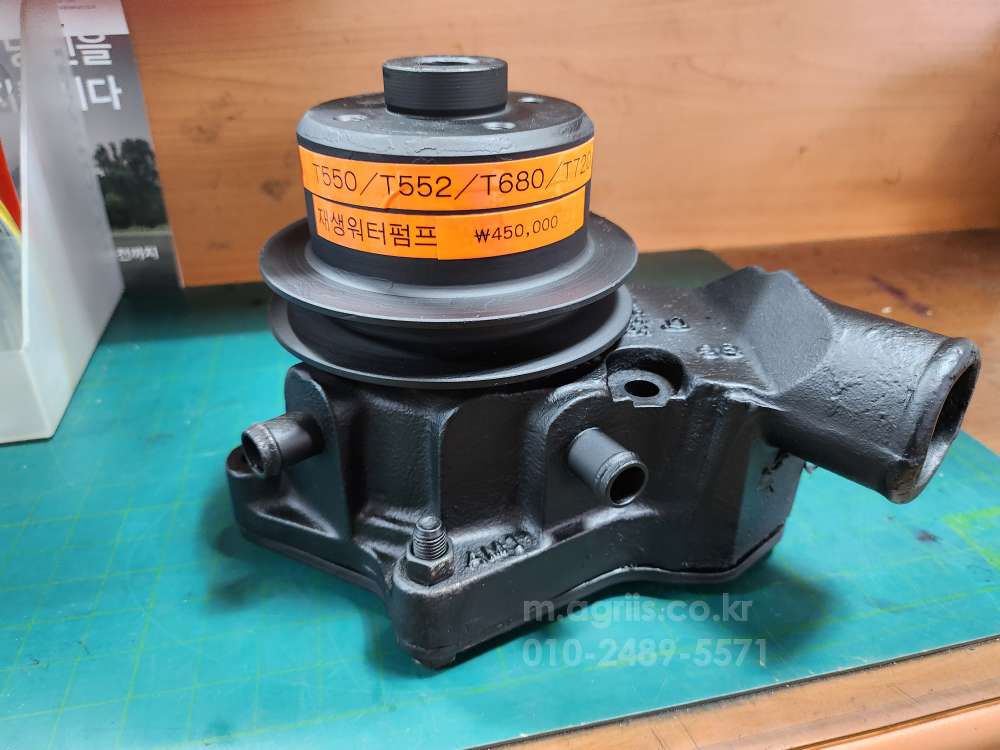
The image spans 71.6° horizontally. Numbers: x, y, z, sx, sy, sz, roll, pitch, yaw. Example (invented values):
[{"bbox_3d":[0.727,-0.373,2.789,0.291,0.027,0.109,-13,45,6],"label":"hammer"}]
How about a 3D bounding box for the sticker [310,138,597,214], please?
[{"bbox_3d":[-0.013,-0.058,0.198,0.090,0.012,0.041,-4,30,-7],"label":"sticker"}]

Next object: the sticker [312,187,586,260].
[{"bbox_3d":[-0.013,-0.043,0.197,0.080,0.012,0.024,-3,30,-5],"label":"sticker"}]

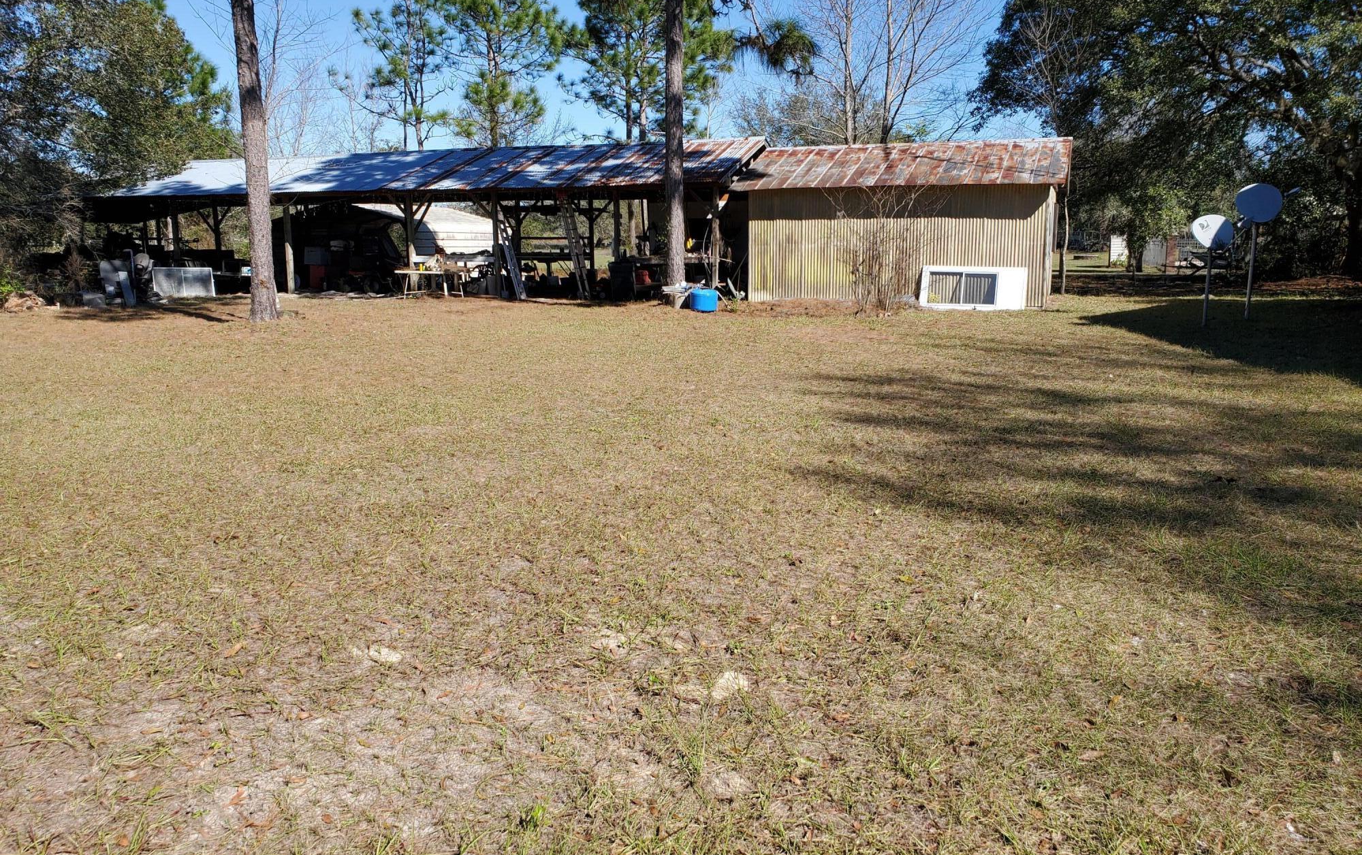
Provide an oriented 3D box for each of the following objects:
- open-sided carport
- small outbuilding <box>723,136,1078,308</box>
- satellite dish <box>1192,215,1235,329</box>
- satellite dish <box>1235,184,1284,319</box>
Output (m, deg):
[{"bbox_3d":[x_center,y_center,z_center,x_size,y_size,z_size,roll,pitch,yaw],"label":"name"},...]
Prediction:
[{"bbox_3d":[-6.735,-5.530,27.410,18.678,3.630,5.370,4,12,21],"label":"open-sided carport"},{"bbox_3d":[5.200,-4.688,23.239,6.689,3.389,5.688,4,12,21],"label":"small outbuilding"},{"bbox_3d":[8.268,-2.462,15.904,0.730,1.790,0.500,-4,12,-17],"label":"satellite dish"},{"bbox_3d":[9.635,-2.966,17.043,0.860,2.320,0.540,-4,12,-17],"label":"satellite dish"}]

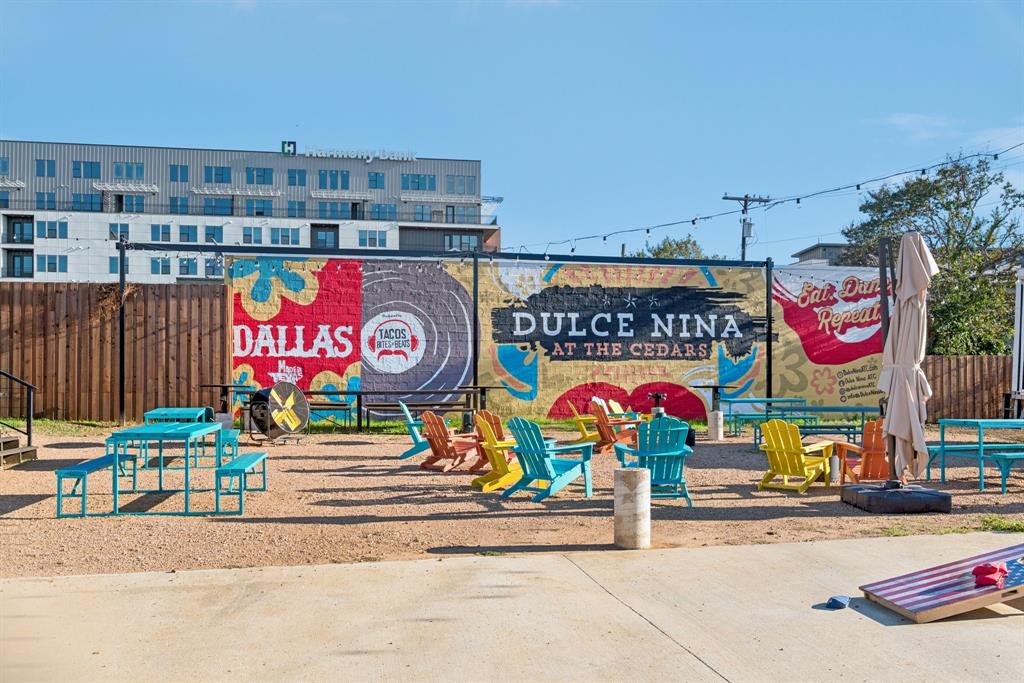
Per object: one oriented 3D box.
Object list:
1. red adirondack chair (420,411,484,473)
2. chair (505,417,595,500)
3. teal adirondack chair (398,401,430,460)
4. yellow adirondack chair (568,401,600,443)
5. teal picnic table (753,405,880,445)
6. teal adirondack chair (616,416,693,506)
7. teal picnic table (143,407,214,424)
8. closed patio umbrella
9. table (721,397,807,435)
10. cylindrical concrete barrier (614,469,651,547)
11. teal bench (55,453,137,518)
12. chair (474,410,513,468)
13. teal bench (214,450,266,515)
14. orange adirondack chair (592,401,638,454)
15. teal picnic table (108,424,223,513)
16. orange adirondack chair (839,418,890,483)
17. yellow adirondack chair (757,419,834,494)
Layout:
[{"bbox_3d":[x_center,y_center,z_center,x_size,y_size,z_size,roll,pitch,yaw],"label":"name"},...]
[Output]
[{"bbox_3d":[-0.808,1.429,12.666,0.830,0.910,0.750,2,-3,-37],"label":"red adirondack chair"},{"bbox_3d":[0.392,1.247,9.318,0.859,0.882,0.735,2,-3,-38],"label":"chair"},{"bbox_3d":[-1.358,1.412,13.517,0.830,0.910,0.750,0,-2,7],"label":"teal adirondack chair"},{"bbox_3d":[1.559,1.617,17.596,0.830,0.910,0.750,0,-2,3],"label":"yellow adirondack chair"},{"bbox_3d":[5.389,1.532,14.701,1.785,0.776,0.716,0,-2,-6],"label":"teal picnic table"},{"bbox_3d":[1.459,1.224,8.929,0.750,0.910,0.830,0,-2,-7],"label":"teal adirondack chair"},{"bbox_3d":[-5.162,1.466,13.161,0.716,0.776,1.785,1,-2,-17],"label":"teal picnic table"},{"bbox_3d":[3.972,0.140,8.550,0.520,2.480,0.500,0,-2,0],"label":"closed patio umbrella"},{"bbox_3d":[5.790,1.713,19.746,1.785,0.776,0.716,0,-2,-5],"label":"table"},{"bbox_3d":[0.948,1.313,6.700,0.287,0.620,0.287,0,-2,0],"label":"cylindrical concrete barrier"},{"bbox_3d":[-4.285,1.479,8.891,0.278,0.434,1.745,0,-2,-9],"label":"teal bench"},{"bbox_3d":[-0.102,1.405,12.240,0.750,0.910,0.830,-2,-3,39],"label":"chair"},{"bbox_3d":[-2.859,1.490,9.115,0.275,0.434,1.745,0,-2,-9],"label":"teal bench"},{"bbox_3d":[1.824,1.493,14.873,0.859,0.882,0.735,1,-2,-19],"label":"orange adirondack chair"},{"bbox_3d":[-3.621,1.318,9.130,0.716,0.776,1.785,0,-2,-9],"label":"teal picnic table"},{"bbox_3d":[4.343,1.344,10.165,0.735,0.882,0.859,0,-2,3],"label":"orange adirondack chair"},{"bbox_3d":[3.508,1.386,10.626,0.735,0.882,0.859,-2,-3,43],"label":"yellow adirondack chair"}]

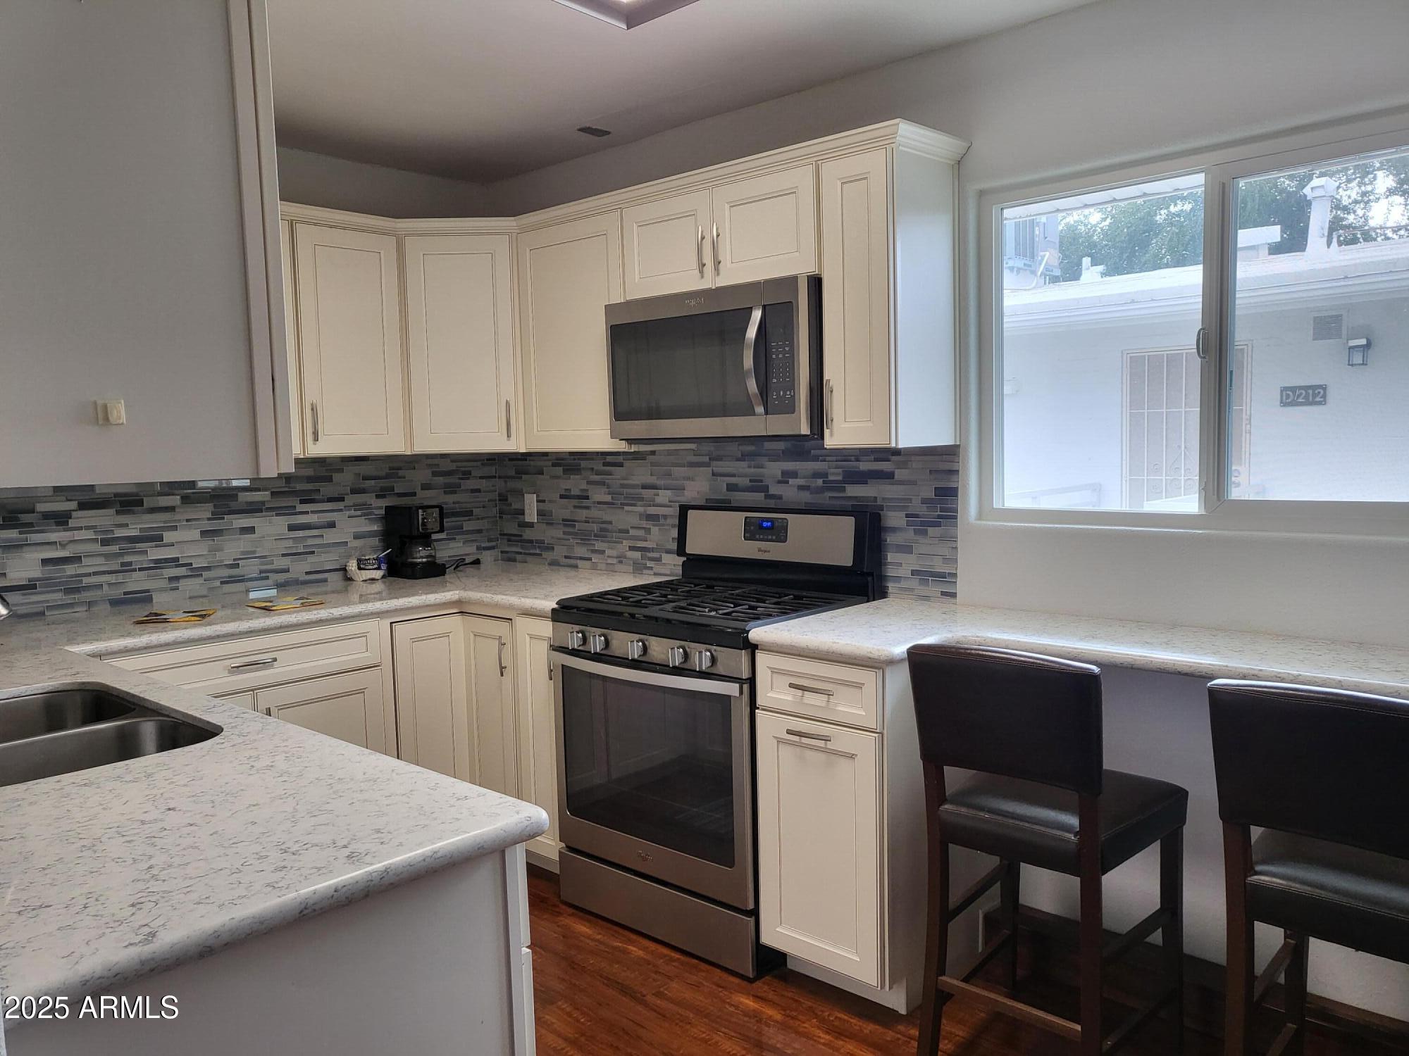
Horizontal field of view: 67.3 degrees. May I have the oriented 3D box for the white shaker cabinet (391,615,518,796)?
[{"bbox_3d":[-0.798,0.626,3.756,0.880,0.765,0.880,3,6,42],"label":"white shaker cabinet"}]

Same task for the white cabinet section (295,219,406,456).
[{"bbox_3d":[-1.282,-0.622,3.611,0.335,0.753,0.385,3,6,42],"label":"white cabinet section"}]

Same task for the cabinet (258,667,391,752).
[{"bbox_3d":[-1.339,0.738,3.362,0.608,0.620,0.431,3,6,42],"label":"cabinet"}]

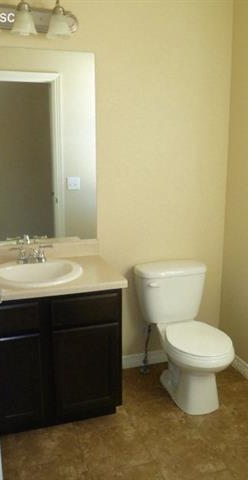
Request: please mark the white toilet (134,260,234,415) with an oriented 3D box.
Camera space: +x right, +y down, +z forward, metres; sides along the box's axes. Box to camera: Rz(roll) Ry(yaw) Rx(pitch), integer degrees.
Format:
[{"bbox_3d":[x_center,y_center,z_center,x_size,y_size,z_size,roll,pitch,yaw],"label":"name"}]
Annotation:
[{"bbox_3d":[0.363,0.558,2.266,0.437,0.722,0.692,-4,12,-19],"label":"white toilet"}]

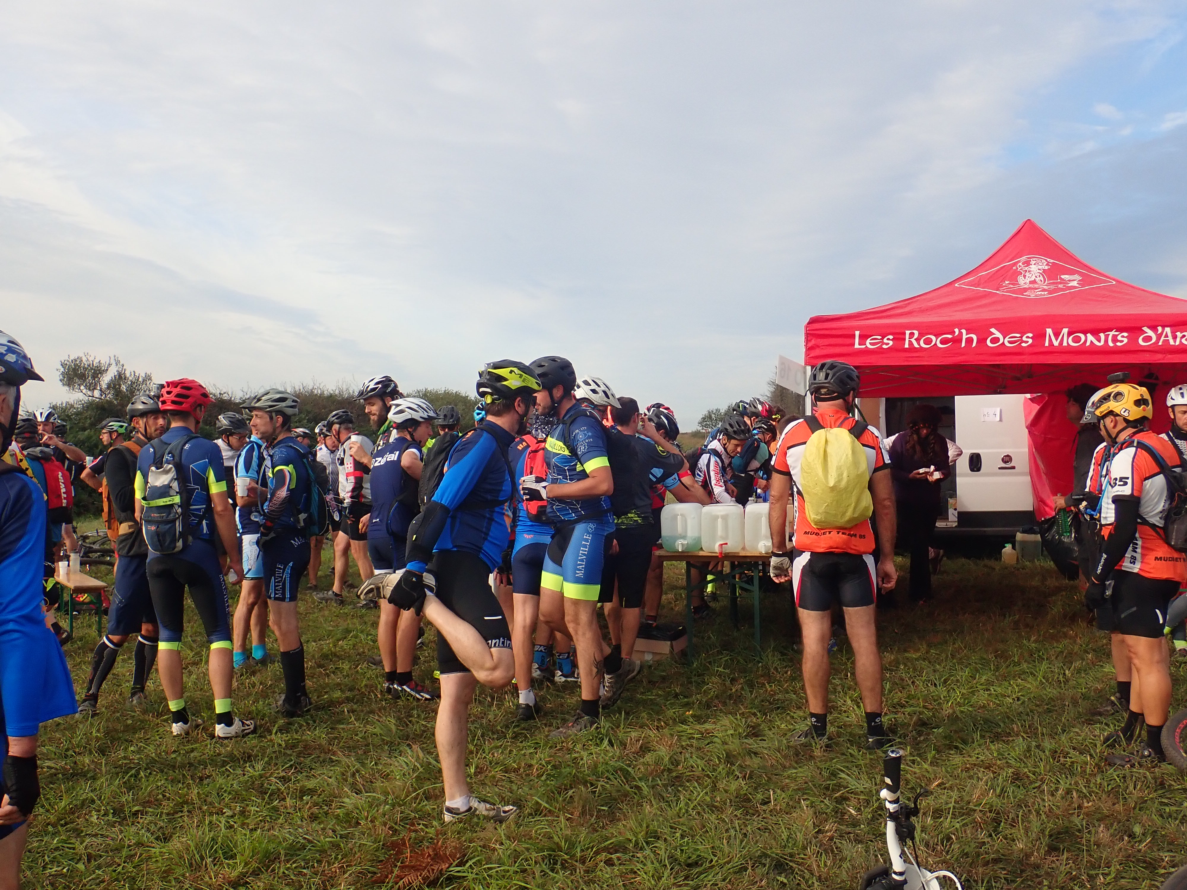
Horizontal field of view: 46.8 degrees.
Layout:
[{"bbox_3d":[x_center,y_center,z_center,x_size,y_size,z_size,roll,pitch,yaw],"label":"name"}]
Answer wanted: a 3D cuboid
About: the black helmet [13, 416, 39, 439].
[{"bbox_3d":[-5.209,-0.162,12.600,0.210,0.180,0.280,0,0,-18],"label":"black helmet"}]

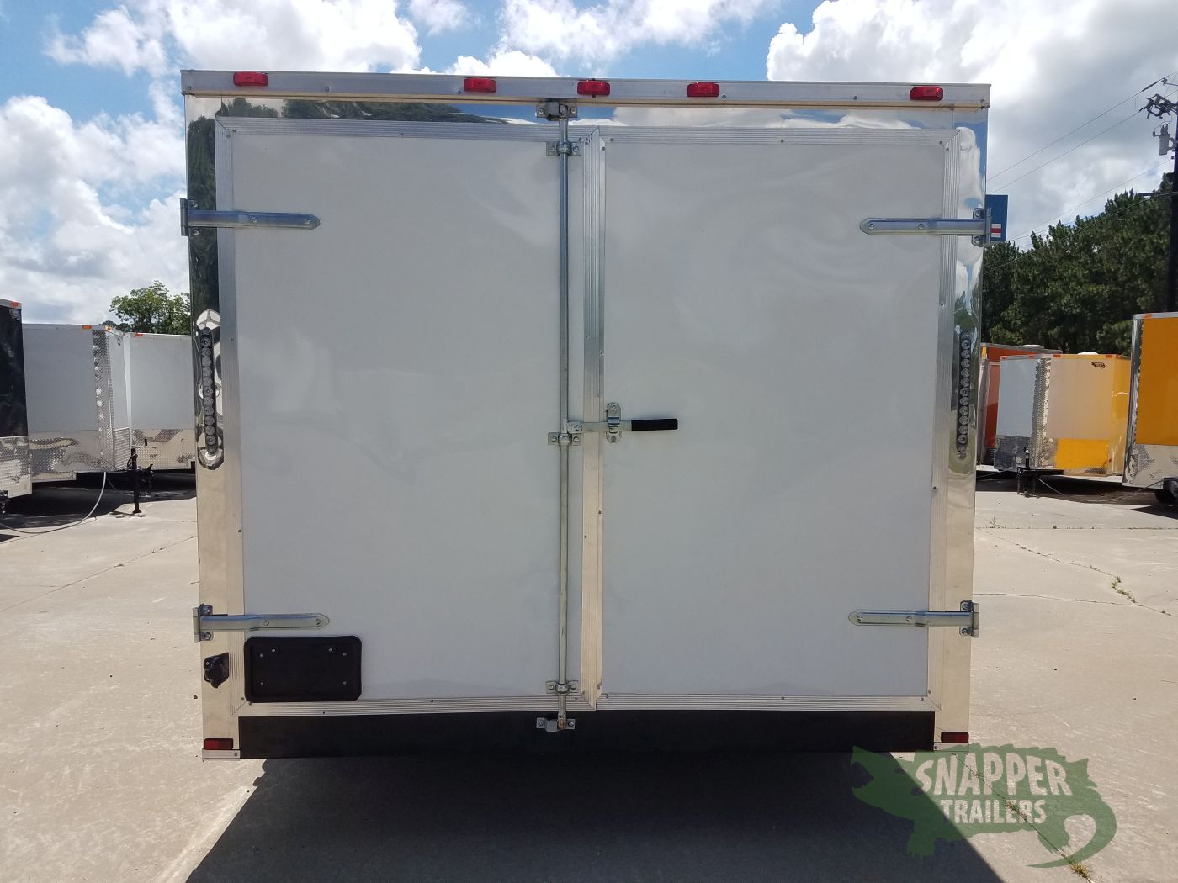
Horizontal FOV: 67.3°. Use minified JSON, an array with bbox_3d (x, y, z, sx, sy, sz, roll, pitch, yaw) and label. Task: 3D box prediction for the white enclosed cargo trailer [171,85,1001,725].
[{"bbox_3d":[-0.090,-0.059,5.922,2.590,2.606,6.000,0,4,-2],"label":"white enclosed cargo trailer"}]

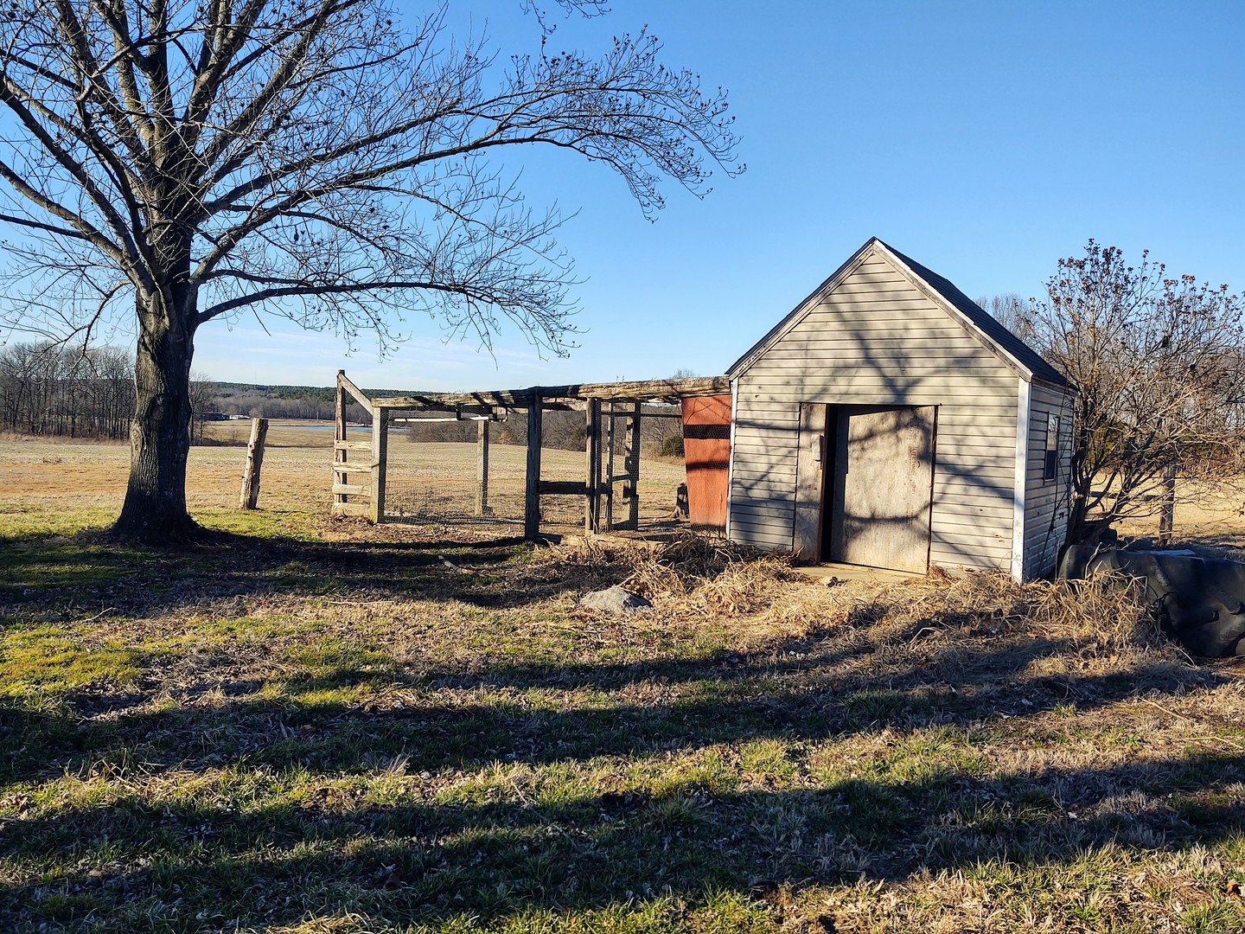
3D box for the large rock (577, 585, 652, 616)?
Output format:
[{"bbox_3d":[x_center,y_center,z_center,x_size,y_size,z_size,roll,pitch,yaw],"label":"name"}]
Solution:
[{"bbox_3d":[-0.059,1.165,8.725,0.660,0.230,0.460,2,3,0],"label":"large rock"}]

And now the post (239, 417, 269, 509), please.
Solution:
[{"bbox_3d":[-6.936,-0.050,18.297,0.280,1.712,0.280,8,0,-21],"label":"post"}]

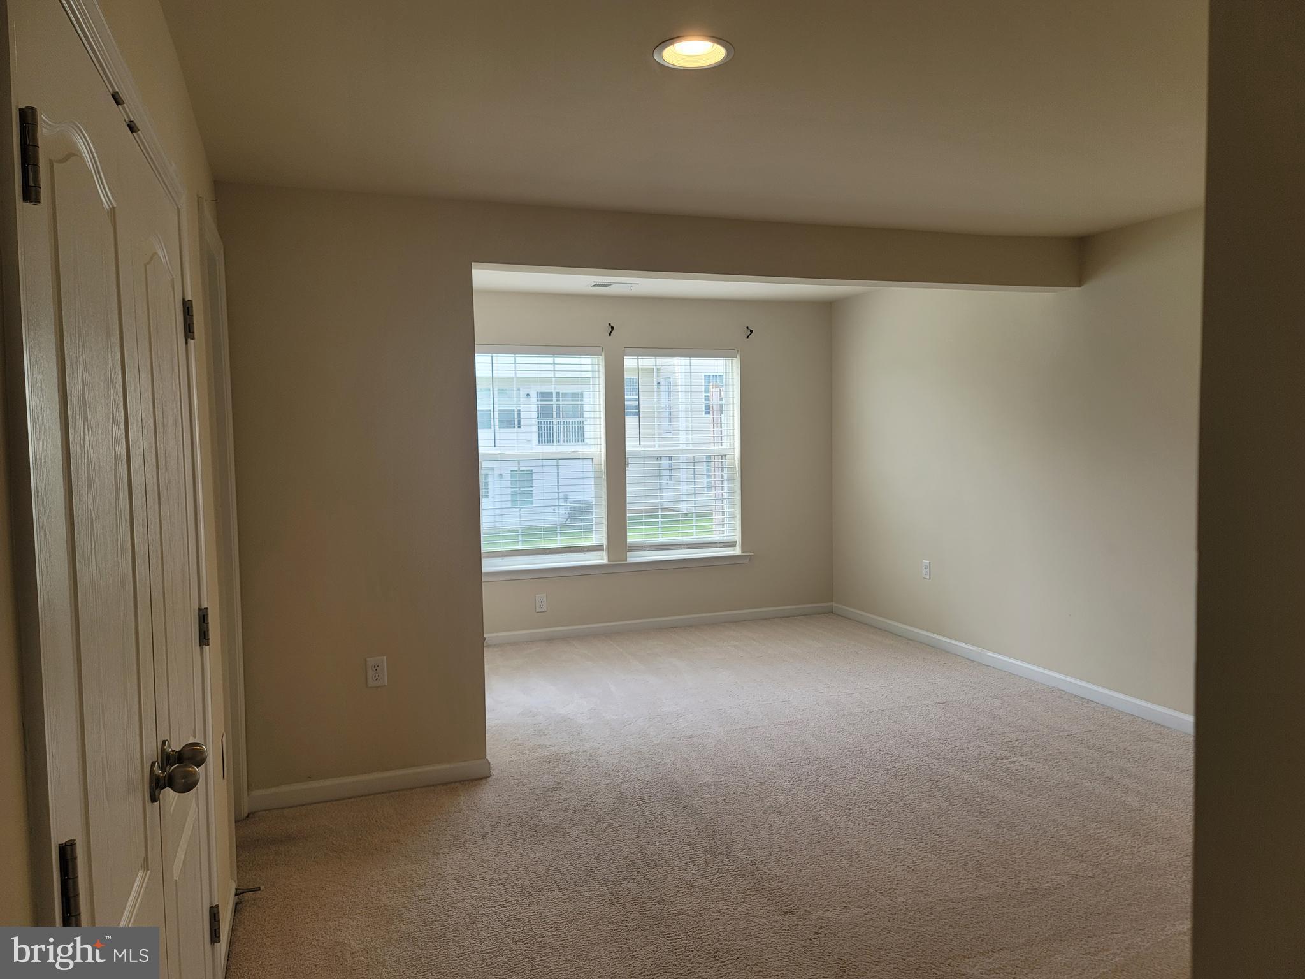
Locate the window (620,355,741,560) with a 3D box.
[{"bbox_3d":[0.208,-0.292,6.923,0.889,1.461,0.060,-2,4,-20],"label":"window"}]

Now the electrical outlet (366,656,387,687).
[{"bbox_3d":[-1.114,0.739,3.814,0.073,0.117,0.008,-2,4,-20],"label":"electrical outlet"}]

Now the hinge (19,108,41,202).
[{"bbox_3d":[-0.624,-0.334,0.944,0.013,0.092,0.018,-2,4,-20],"label":"hinge"}]

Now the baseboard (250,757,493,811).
[{"bbox_3d":[-1.131,1.194,3.830,0.944,0.077,0.015,-2,4,-20],"label":"baseboard"}]

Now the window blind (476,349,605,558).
[{"bbox_3d":[-0.780,-0.225,6.573,0.901,1.512,0.100,-2,4,-20],"label":"window blind"}]

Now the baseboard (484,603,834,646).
[{"bbox_3d":[0.037,0.985,6.871,2.935,0.077,0.015,-2,4,-20],"label":"baseboard"}]

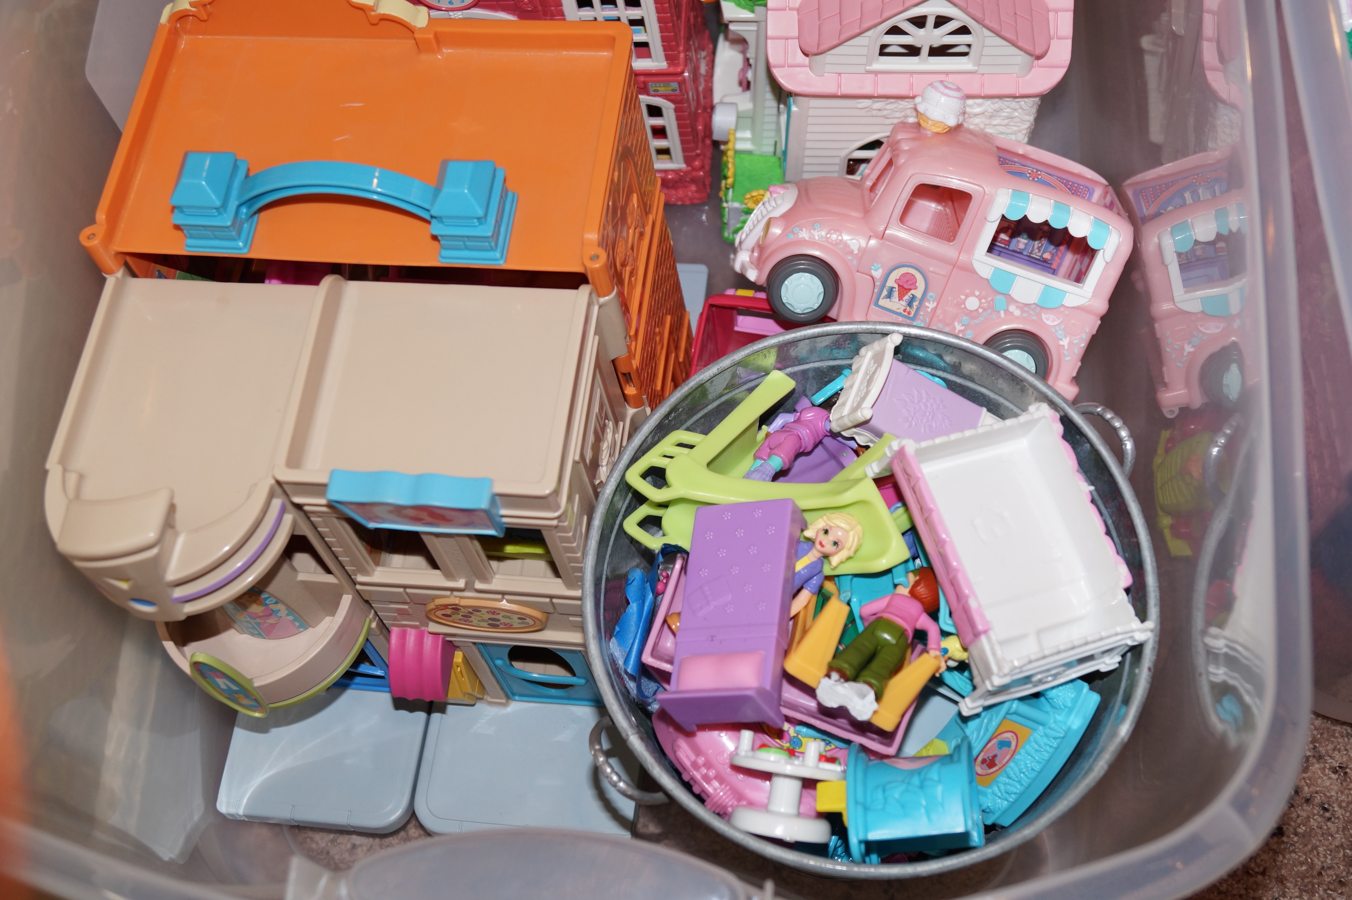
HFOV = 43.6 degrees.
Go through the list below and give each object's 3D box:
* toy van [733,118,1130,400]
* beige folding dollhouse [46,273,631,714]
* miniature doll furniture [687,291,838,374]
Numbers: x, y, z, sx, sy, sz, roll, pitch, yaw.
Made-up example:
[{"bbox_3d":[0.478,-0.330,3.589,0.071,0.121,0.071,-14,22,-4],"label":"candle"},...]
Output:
[{"bbox_3d":[0.150,-0.128,0.988,0.210,0.134,0.104,19,24,2],"label":"toy van"},{"bbox_3d":[-0.155,0.059,0.915,0.258,0.290,0.180,3,62,9],"label":"beige folding dollhouse"},{"bbox_3d":[0.058,-0.037,1.022,0.084,0.105,0.082,3,62,9],"label":"miniature doll furniture"}]

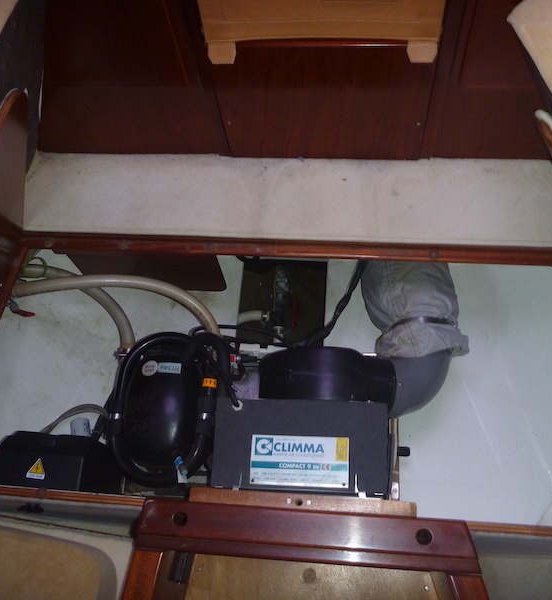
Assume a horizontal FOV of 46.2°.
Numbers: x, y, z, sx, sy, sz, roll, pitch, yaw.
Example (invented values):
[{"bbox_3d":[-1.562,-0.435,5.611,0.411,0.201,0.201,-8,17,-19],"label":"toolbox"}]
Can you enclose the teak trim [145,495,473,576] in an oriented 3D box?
[{"bbox_3d":[0.041,0.354,0.964,0.495,0.030,0.080,2,64,6],"label":"teak trim"}]

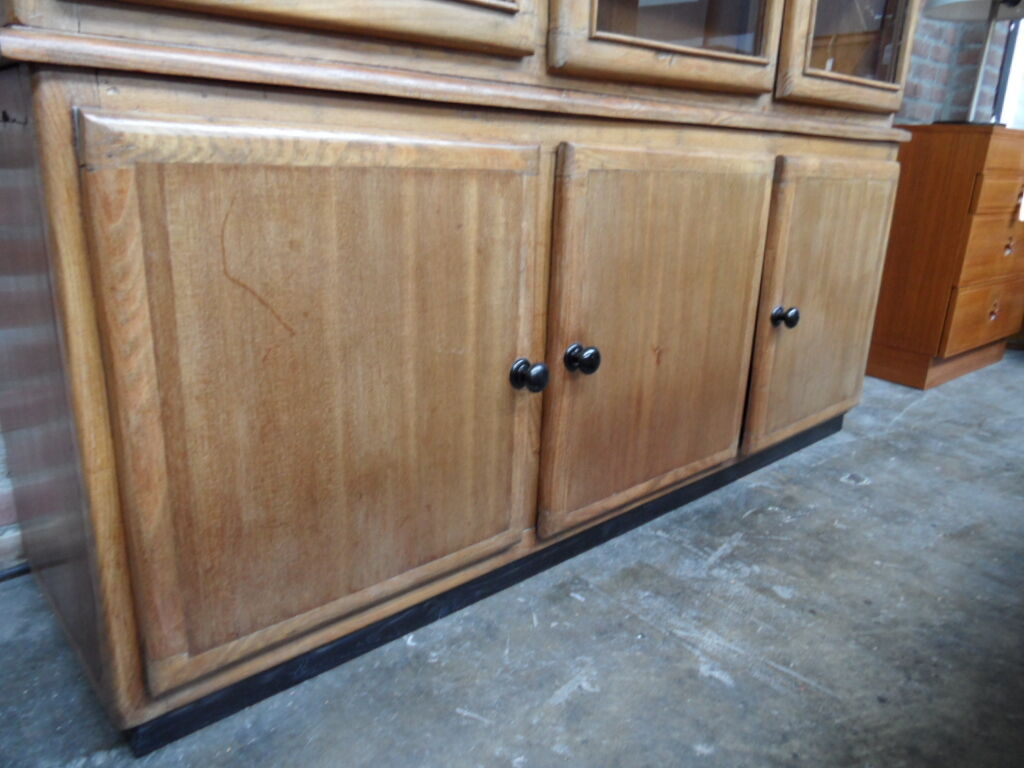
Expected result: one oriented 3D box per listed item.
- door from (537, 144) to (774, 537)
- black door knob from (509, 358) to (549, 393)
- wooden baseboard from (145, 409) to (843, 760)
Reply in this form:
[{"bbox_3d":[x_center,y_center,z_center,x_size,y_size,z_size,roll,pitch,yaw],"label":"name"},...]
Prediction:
[{"bbox_3d":[0.273,-0.087,1.238,0.567,0.603,0.022,-13,23,-39],"label":"door"},{"bbox_3d":[0.026,-0.007,0.990,0.039,0.039,0.046,-13,23,-39],"label":"black door knob"},{"bbox_3d":[0.216,0.246,1.337,1.704,0.043,0.030,-13,23,-39],"label":"wooden baseboard"}]

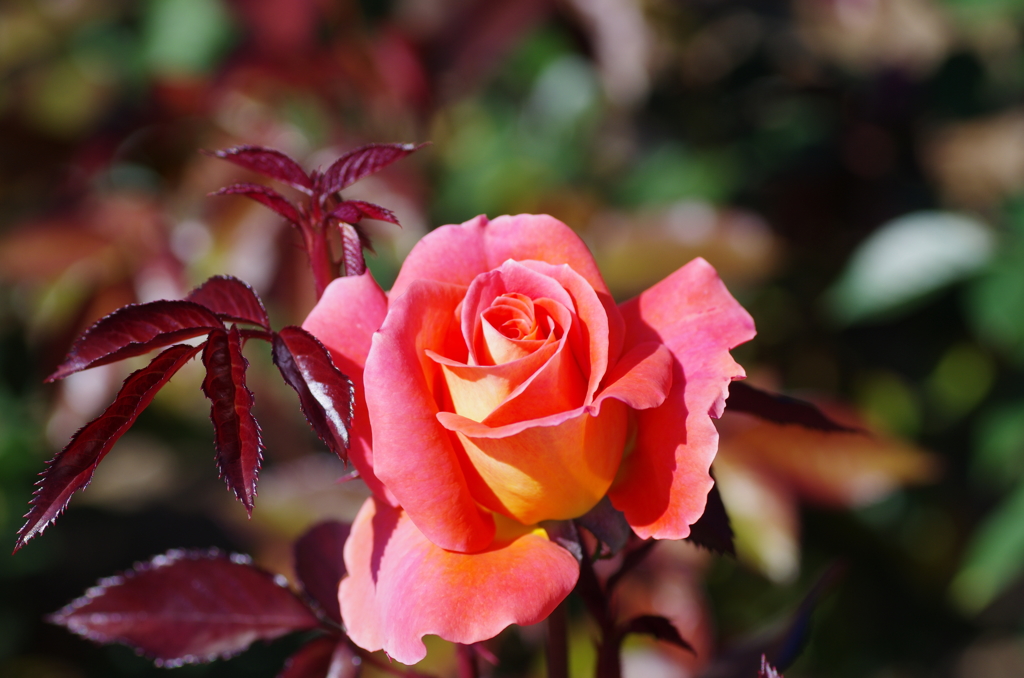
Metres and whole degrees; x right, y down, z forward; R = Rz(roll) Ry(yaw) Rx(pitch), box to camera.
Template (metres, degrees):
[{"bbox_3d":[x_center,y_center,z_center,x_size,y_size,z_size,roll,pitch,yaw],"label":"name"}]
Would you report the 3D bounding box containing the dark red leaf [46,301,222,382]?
[{"bbox_3d":[-0.087,0.000,0.874,0.042,0.008,0.016,-16,37,3],"label":"dark red leaf"}]

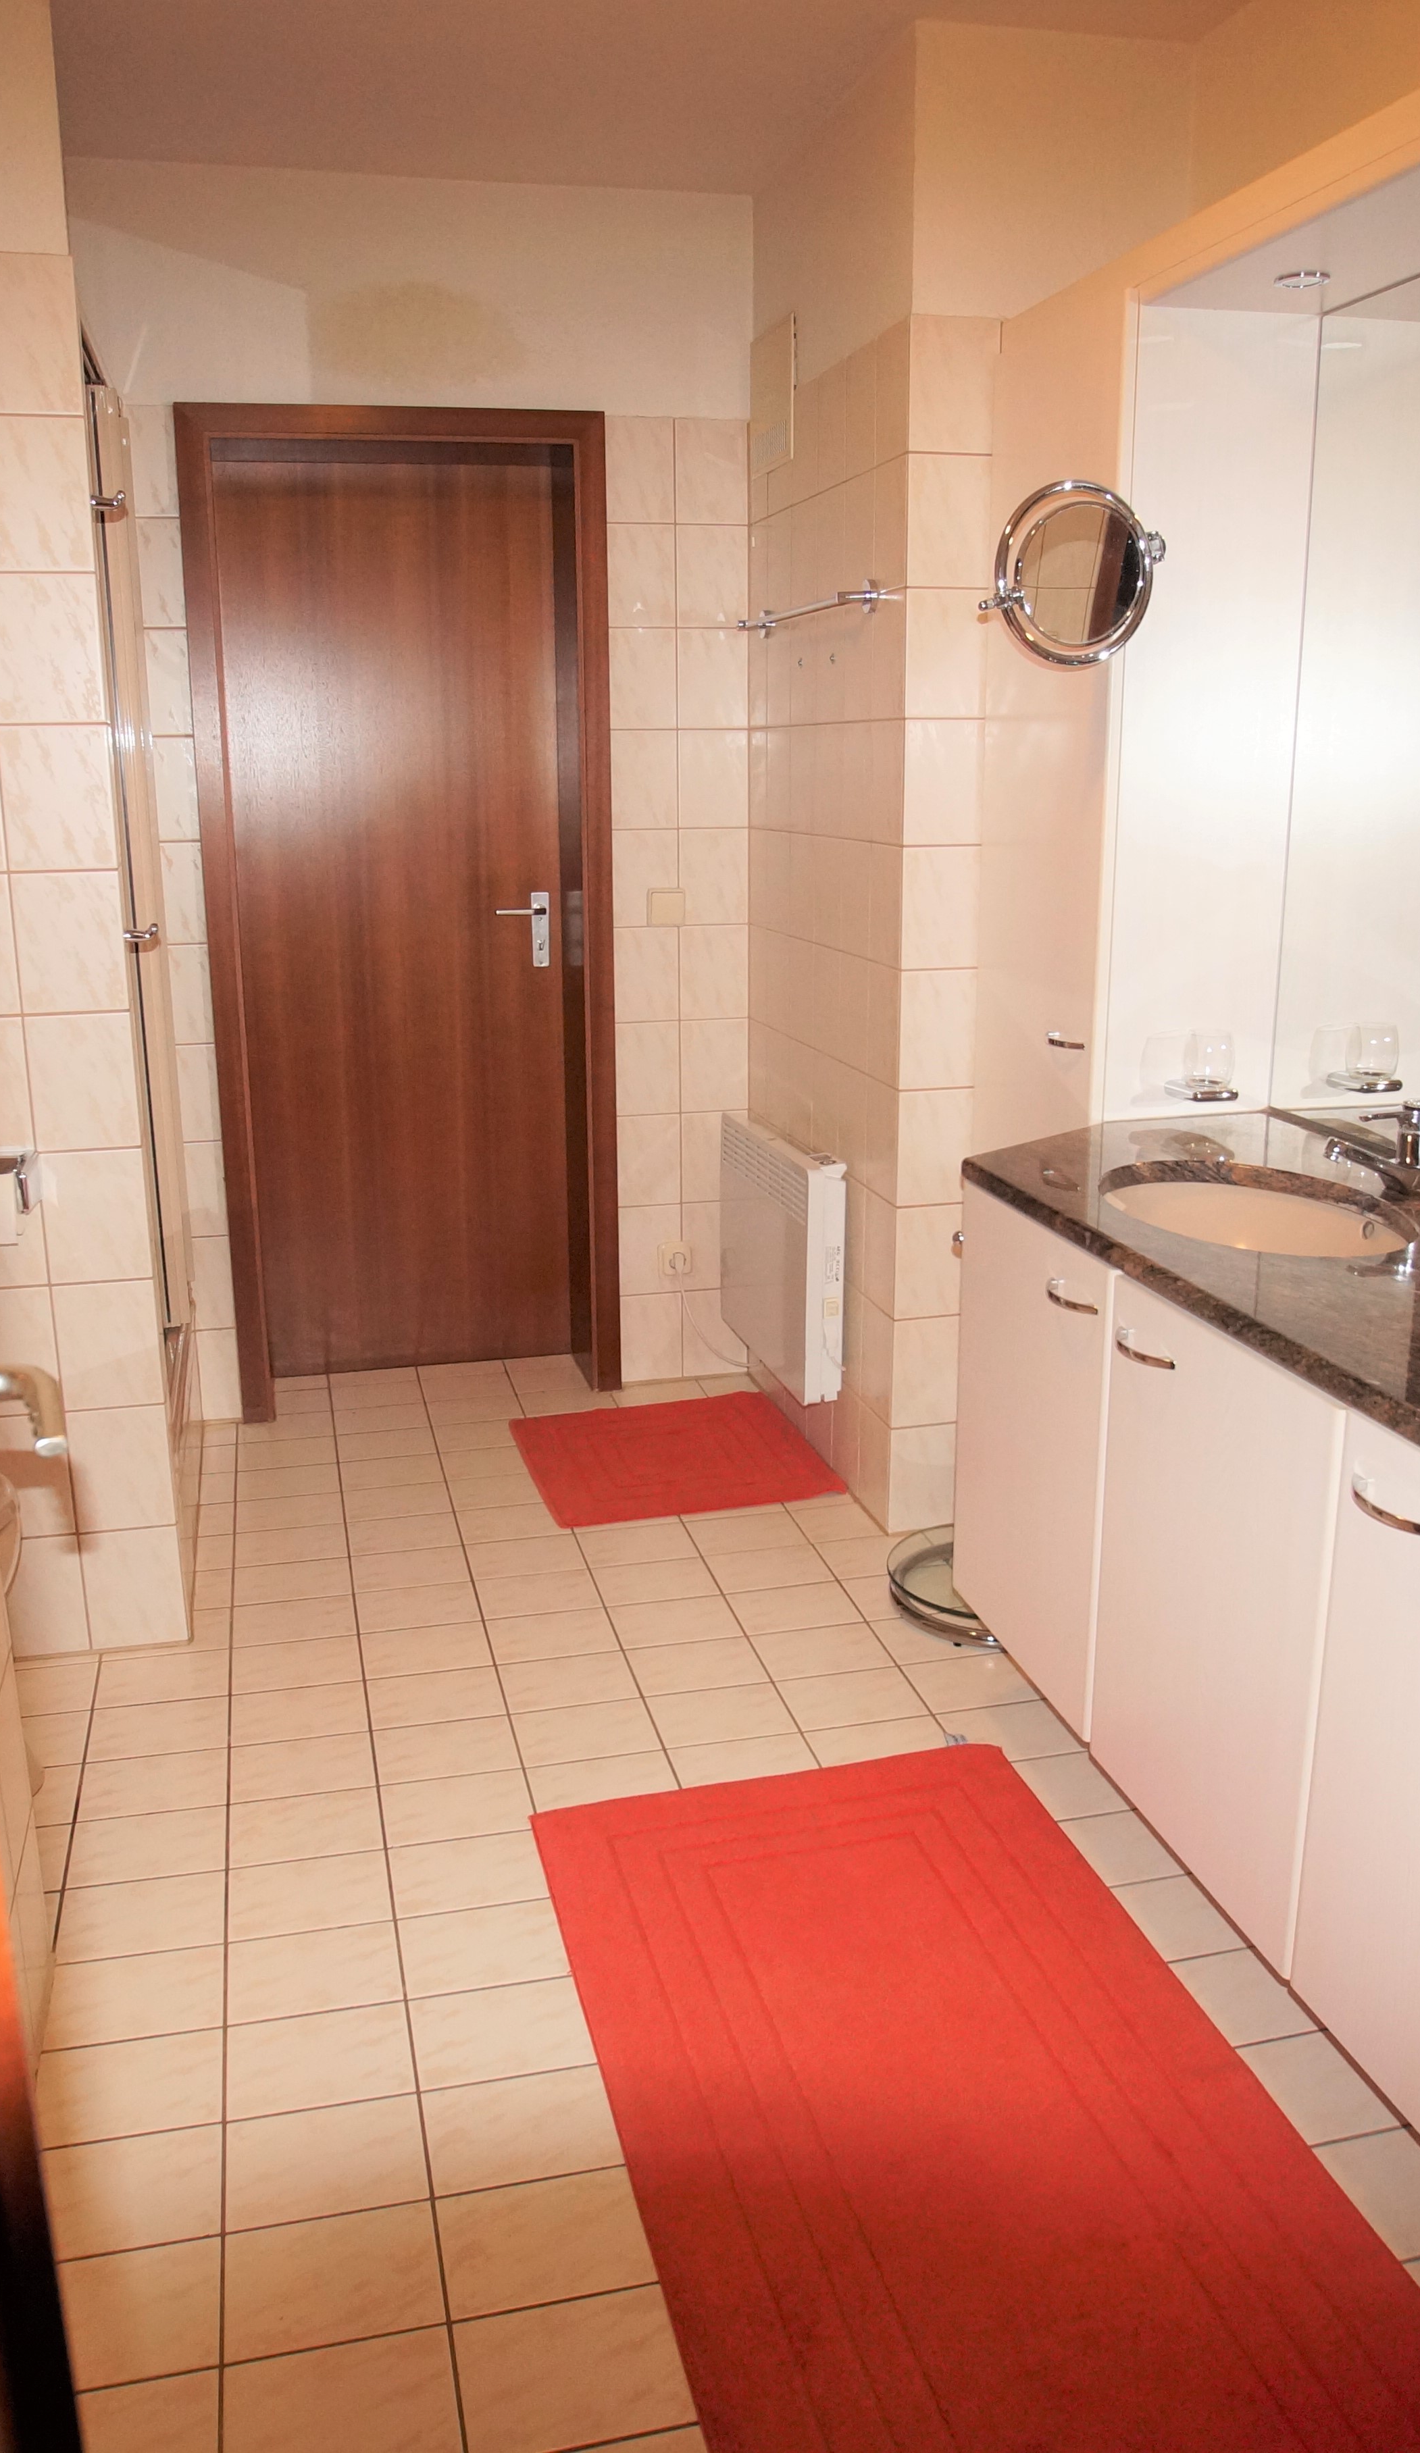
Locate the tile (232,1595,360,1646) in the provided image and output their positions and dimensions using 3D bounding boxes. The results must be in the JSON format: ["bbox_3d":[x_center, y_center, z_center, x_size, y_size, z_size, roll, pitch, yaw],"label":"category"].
[{"bbox_3d":[-0.691,0.666,2.736,0.200,0.010,0.147,-3,15,-15],"label":"tile"}]

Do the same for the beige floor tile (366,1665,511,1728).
[{"bbox_3d":[-0.417,0.727,2.505,0.200,0.010,0.147,-3,15,-15],"label":"beige floor tile"}]

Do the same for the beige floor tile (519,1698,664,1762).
[{"bbox_3d":[-0.183,0.752,2.420,0.200,0.010,0.148,-3,15,-14],"label":"beige floor tile"}]

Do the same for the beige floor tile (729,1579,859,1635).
[{"bbox_3d":[0.140,0.643,2.742,0.200,0.010,0.139,-4,16,-13],"label":"beige floor tile"}]

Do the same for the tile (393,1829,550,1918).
[{"bbox_3d":[-0.304,0.831,2.094,0.200,0.010,0.147,-3,15,-15],"label":"tile"}]

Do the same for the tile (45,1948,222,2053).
[{"bbox_3d":[-0.652,0.884,1.868,0.200,0.010,0.148,-3,15,-14],"label":"tile"}]

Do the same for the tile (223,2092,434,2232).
[{"bbox_3d":[-0.393,0.957,1.671,0.198,0.010,0.137,-4,16,-12],"label":"tile"}]

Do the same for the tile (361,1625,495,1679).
[{"bbox_3d":[-0.455,0.684,2.627,0.199,0.010,0.139,-4,16,-12],"label":"tile"}]

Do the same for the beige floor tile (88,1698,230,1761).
[{"bbox_3d":[-0.805,0.742,2.404,0.200,0.010,0.148,-3,15,-14],"label":"beige floor tile"}]

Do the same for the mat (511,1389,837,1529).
[{"bbox_3d":[-0.078,0.467,3.323,0.560,0.015,0.536,-5,17,-15],"label":"mat"}]

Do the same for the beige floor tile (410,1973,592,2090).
[{"bbox_3d":[-0.232,0.907,1.837,0.199,0.010,0.138,-4,16,-13],"label":"beige floor tile"}]

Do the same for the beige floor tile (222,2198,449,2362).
[{"bbox_3d":[-0.348,0.978,1.515,0.200,0.010,0.148,-3,15,-14],"label":"beige floor tile"}]

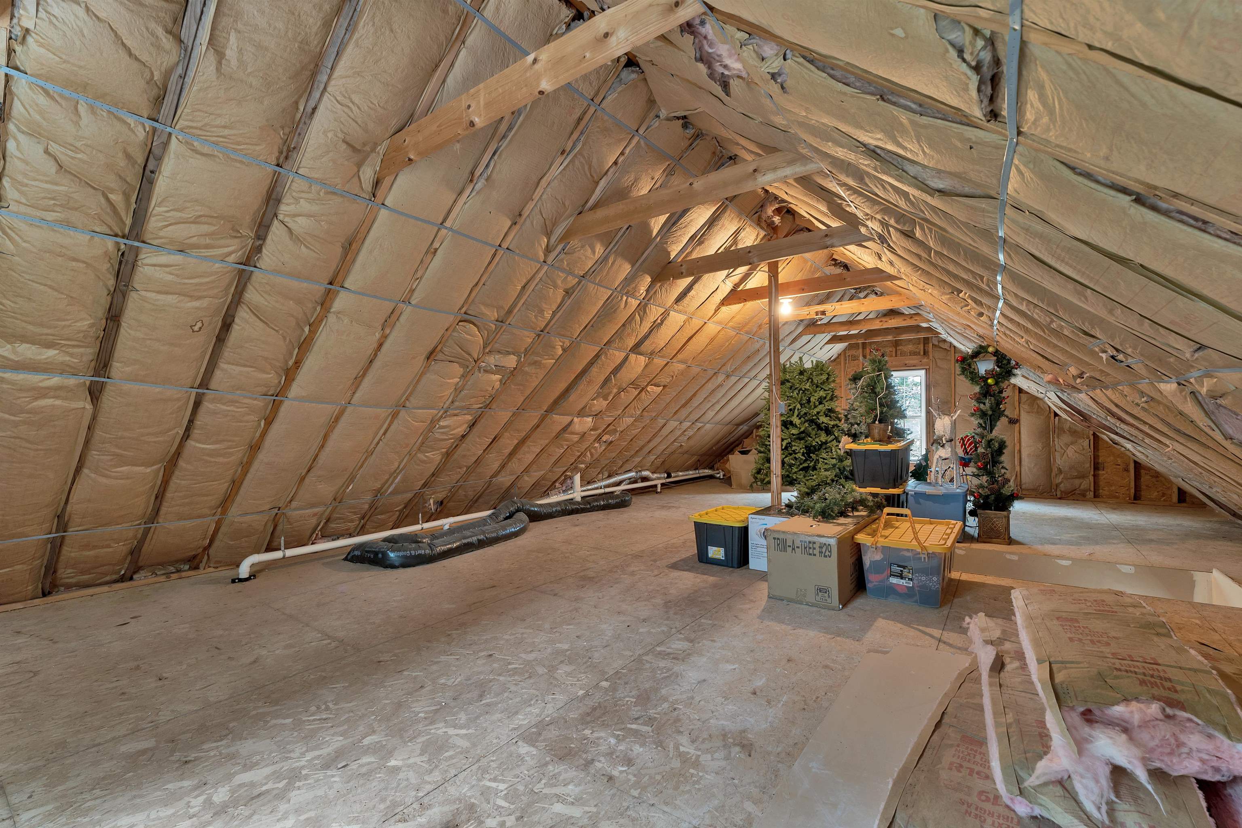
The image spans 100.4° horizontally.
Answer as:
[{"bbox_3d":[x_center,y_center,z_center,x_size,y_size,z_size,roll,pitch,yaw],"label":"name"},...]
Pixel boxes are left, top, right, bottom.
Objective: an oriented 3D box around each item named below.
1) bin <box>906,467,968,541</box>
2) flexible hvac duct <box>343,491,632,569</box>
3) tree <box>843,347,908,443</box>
[{"bbox_3d":[3.404,1.025,5.543,0.530,0.500,0.820,-1,-1,36],"label":"bin"},{"bbox_3d":[-0.916,1.139,5.823,0.730,0.270,4.000,0,-1,37],"label":"flexible hvac duct"},{"bbox_3d":[2.461,-0.182,4.989,0.520,0.900,0.500,0,-1,37],"label":"tree"}]

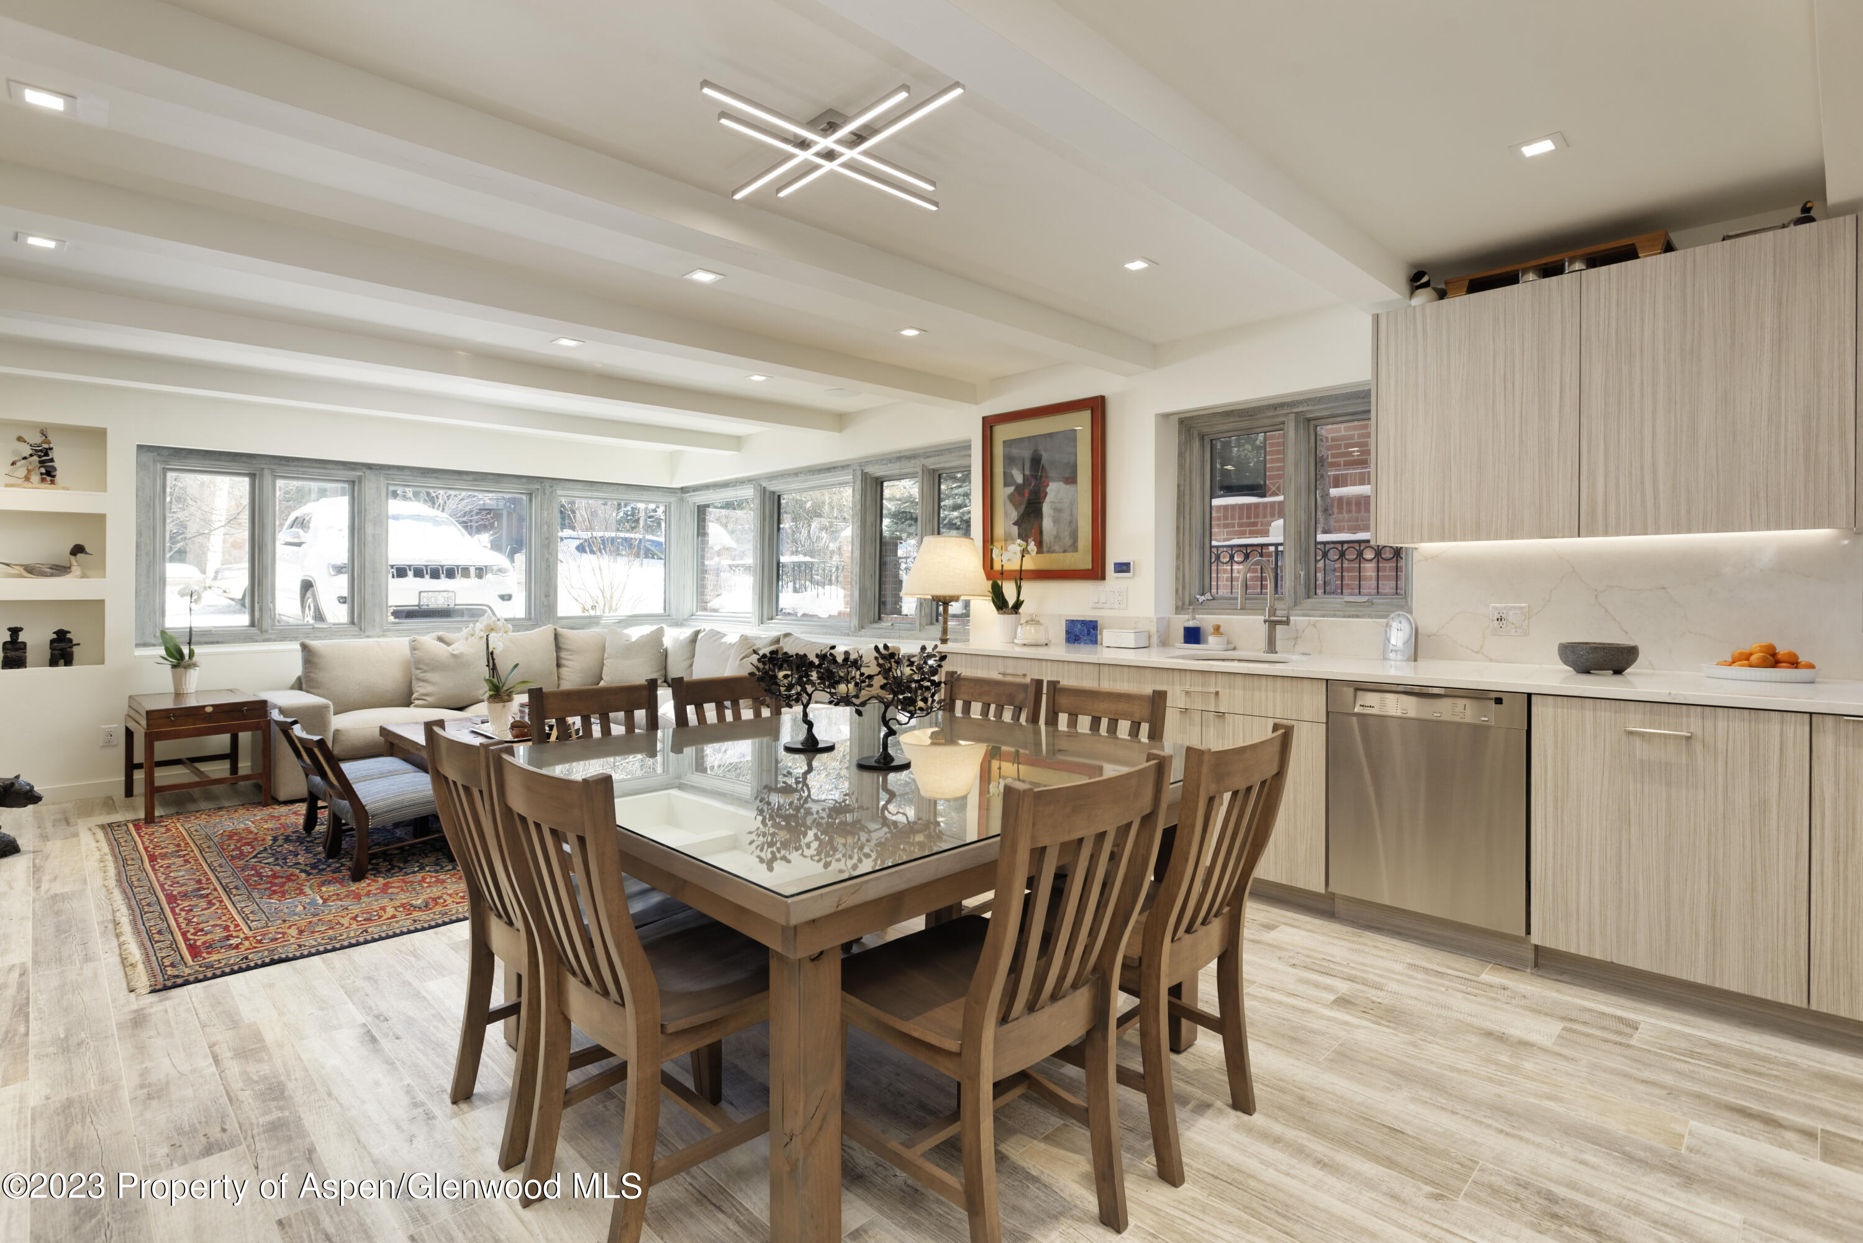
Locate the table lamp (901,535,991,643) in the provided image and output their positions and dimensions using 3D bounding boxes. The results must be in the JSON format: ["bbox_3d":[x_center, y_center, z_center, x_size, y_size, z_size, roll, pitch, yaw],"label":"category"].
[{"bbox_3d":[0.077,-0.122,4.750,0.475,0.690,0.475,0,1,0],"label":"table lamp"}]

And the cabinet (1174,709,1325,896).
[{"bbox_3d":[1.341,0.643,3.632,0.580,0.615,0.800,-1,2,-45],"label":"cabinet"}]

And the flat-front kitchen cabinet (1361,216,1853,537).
[{"bbox_3d":[2.209,-0.695,2.951,0.370,0.860,1.215,-1,2,-45],"label":"flat-front kitchen cabinet"}]

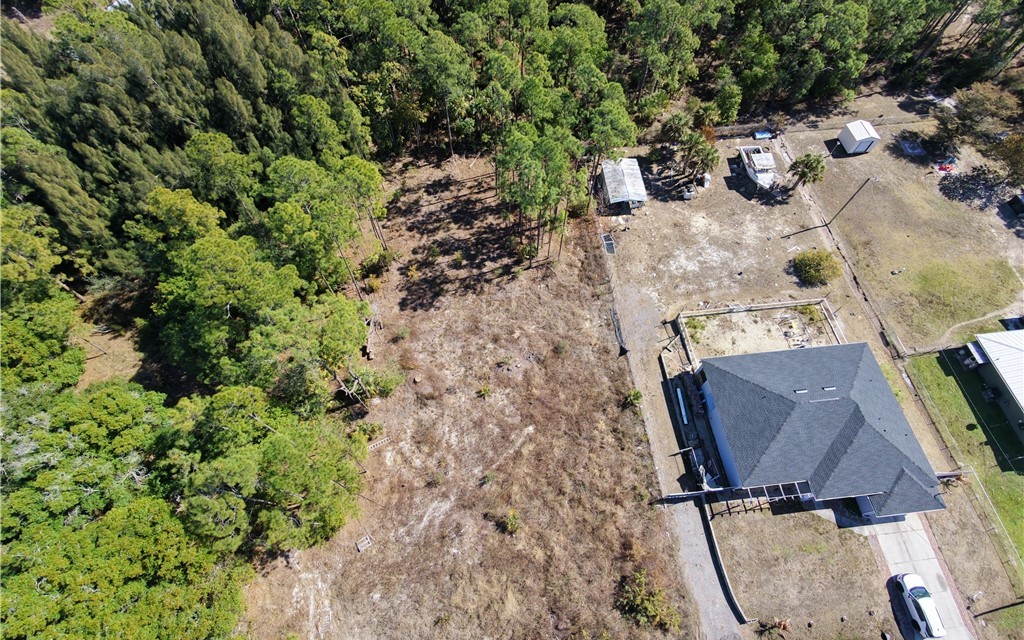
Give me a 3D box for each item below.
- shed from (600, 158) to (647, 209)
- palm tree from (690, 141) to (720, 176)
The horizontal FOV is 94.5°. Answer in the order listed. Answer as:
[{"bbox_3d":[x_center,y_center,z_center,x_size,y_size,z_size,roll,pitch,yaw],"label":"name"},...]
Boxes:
[{"bbox_3d":[13.680,-16.480,58.180,4.280,2.480,6.870,-4,62,-1],"label":"shed"},{"bbox_3d":[22.880,-18.520,57.250,3.090,5.600,3.090,-6,62,-2],"label":"palm tree"}]

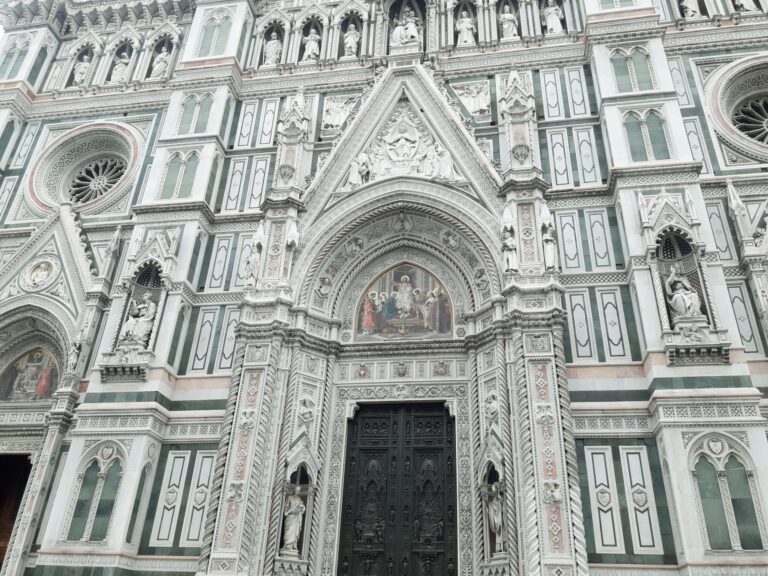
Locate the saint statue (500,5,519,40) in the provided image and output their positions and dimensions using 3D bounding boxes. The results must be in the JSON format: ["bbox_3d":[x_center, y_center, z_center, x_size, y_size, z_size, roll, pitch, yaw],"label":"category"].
[{"bbox_3d":[5.946,-12.664,29.544,0.880,2.350,0.650,-3,-30,10],"label":"saint statue"}]

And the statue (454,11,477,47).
[{"bbox_3d":[3.899,-12.316,29.670,0.965,2.457,0.696,-3,-30,10],"label":"statue"}]

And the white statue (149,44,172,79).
[{"bbox_3d":[-11.583,-11.820,32.520,0.880,2.350,0.650,-3,-30,10],"label":"white statue"}]

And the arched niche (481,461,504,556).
[{"bbox_3d":[3.681,6.957,19.497,0.650,2.900,0.880,21,-34,-29],"label":"arched niche"}]

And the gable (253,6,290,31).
[{"bbox_3d":[-5.567,-13.699,31.900,1.850,1.500,0.400,-3,-30,10],"label":"gable"}]

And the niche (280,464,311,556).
[{"bbox_3d":[-2.999,7.264,20.581,0.880,2.900,0.650,21,-34,-29],"label":"niche"}]

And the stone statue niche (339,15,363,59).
[{"bbox_3d":[-1.583,-12.376,30.755,1.200,3.150,0.800,-3,-30,10],"label":"stone statue niche"}]

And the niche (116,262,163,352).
[{"bbox_3d":[-9.084,0.659,23.481,1.393,3.730,1.144,-3,-30,10],"label":"niche"}]

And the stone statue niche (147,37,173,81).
[{"bbox_3d":[-11.510,-11.884,32.432,1.200,3.150,0.800,-3,-30,10],"label":"stone statue niche"}]

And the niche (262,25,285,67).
[{"bbox_3d":[-5.486,-12.037,31.488,1.124,3.133,0.846,-3,-30,10],"label":"niche"}]

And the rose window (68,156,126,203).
[{"bbox_3d":[-13.843,-5.055,30.322,3.100,3.100,0.400,-3,-30,10],"label":"rose window"}]

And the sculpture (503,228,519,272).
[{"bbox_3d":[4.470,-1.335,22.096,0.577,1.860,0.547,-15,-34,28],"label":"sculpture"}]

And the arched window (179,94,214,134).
[{"bbox_3d":[-8.539,-7.892,28.336,1.412,2.407,0.348,-3,-30,10],"label":"arched window"}]

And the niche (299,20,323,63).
[{"bbox_3d":[-3.533,-12.280,31.085,1.200,3.150,0.800,-3,-30,10],"label":"niche"}]

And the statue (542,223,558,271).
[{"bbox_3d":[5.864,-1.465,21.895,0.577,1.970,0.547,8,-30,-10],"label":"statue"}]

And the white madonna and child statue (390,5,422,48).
[{"bbox_3d":[1.093,-12.468,29.786,1.412,2.785,0.995,-3,-30,10],"label":"white madonna and child statue"}]

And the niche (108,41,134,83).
[{"bbox_3d":[-13.786,-11.797,32.987,1.174,3.133,0.846,-3,-30,10],"label":"niche"}]

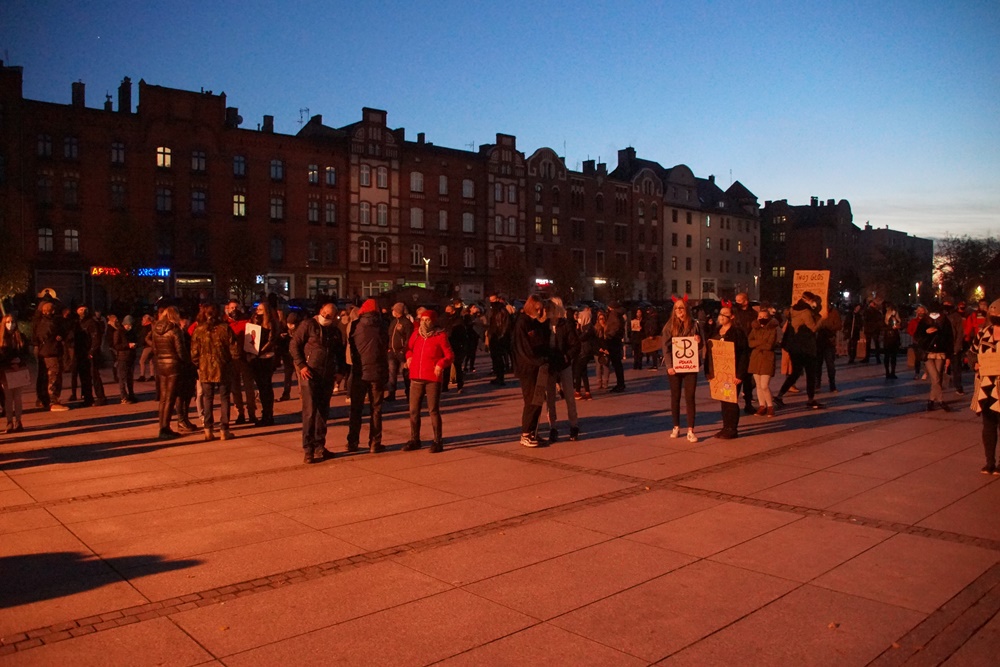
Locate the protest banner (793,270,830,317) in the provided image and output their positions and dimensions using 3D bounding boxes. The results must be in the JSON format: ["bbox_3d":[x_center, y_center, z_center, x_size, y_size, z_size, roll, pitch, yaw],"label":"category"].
[{"bbox_3d":[4.876,-0.608,11.750,0.520,0.735,0.020,3,3,21],"label":"protest banner"}]

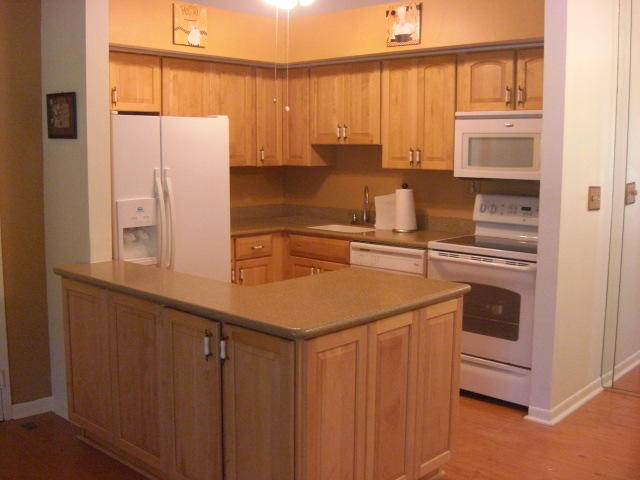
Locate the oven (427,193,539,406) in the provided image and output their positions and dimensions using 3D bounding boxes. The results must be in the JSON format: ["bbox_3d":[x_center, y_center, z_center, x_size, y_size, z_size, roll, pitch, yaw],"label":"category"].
[{"bbox_3d":[1.160,0.347,4.477,0.747,1.188,0.643,7,10,41],"label":"oven"}]

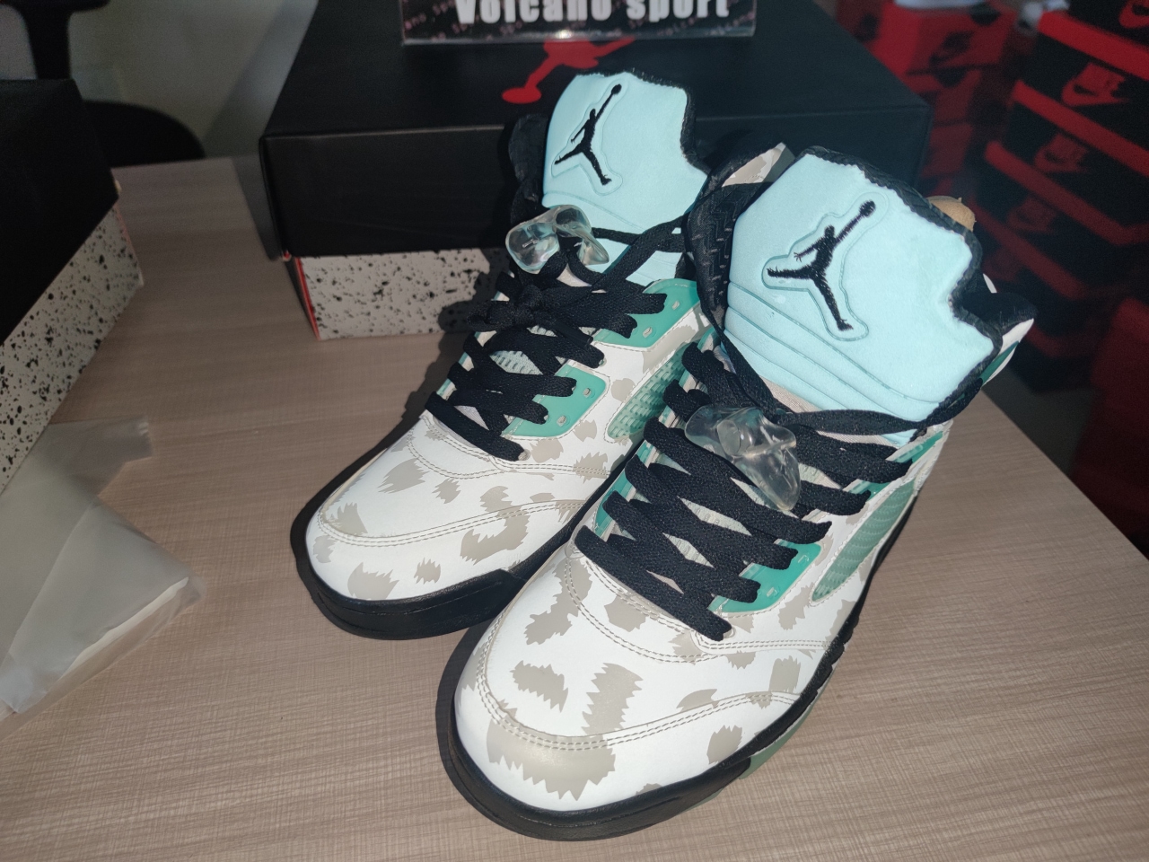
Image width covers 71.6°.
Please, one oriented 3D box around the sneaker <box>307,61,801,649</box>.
[{"bbox_3d":[-0.009,-0.057,0.363,0.114,0.180,0.302,28,50,26],"label":"sneaker"}]

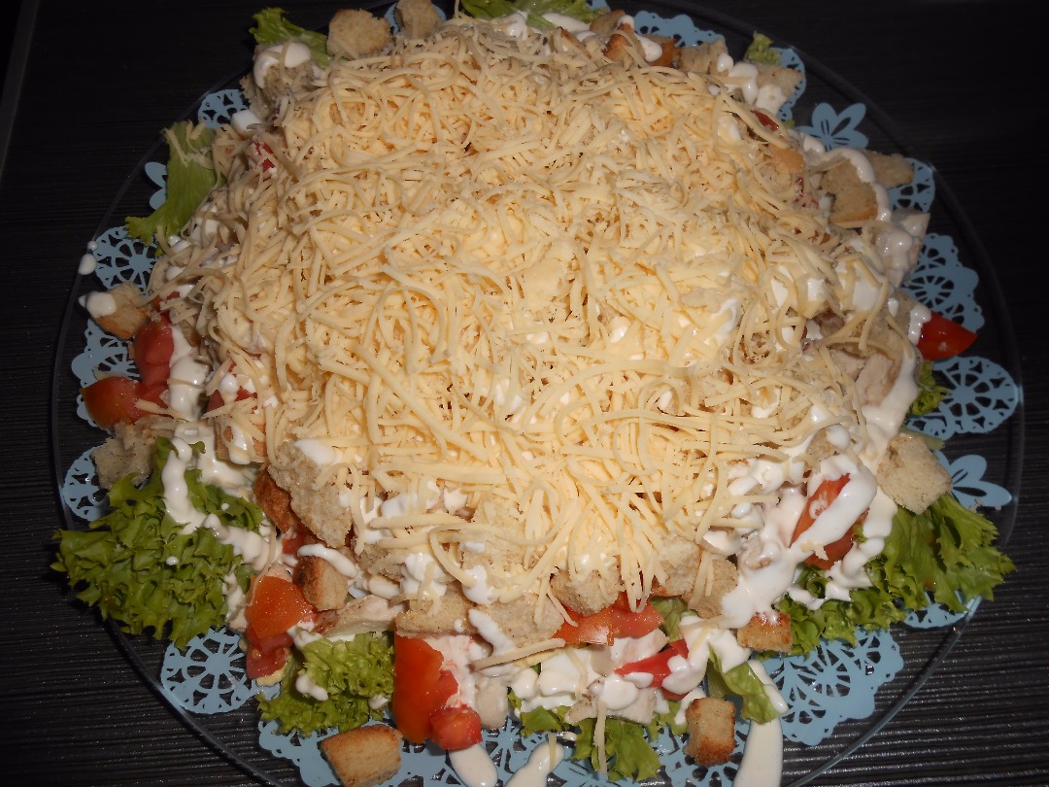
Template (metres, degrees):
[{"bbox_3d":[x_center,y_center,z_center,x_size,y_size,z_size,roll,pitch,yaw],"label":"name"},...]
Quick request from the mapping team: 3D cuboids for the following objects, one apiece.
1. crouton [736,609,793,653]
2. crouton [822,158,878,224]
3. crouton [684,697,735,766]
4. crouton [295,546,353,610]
[{"bbox_3d":[0.067,0.066,0.219,0.014,0.010,0.009,-9,101,16],"label":"crouton"},{"bbox_3d":[0.109,-0.068,0.265,0.015,0.014,0.014,-3,61,12],"label":"crouton"},{"bbox_3d":[0.052,0.096,0.223,0.011,0.011,0.014,2,37,0],"label":"crouton"},{"bbox_3d":[-0.054,0.050,0.213,0.011,0.010,0.015,-15,63,33],"label":"crouton"}]

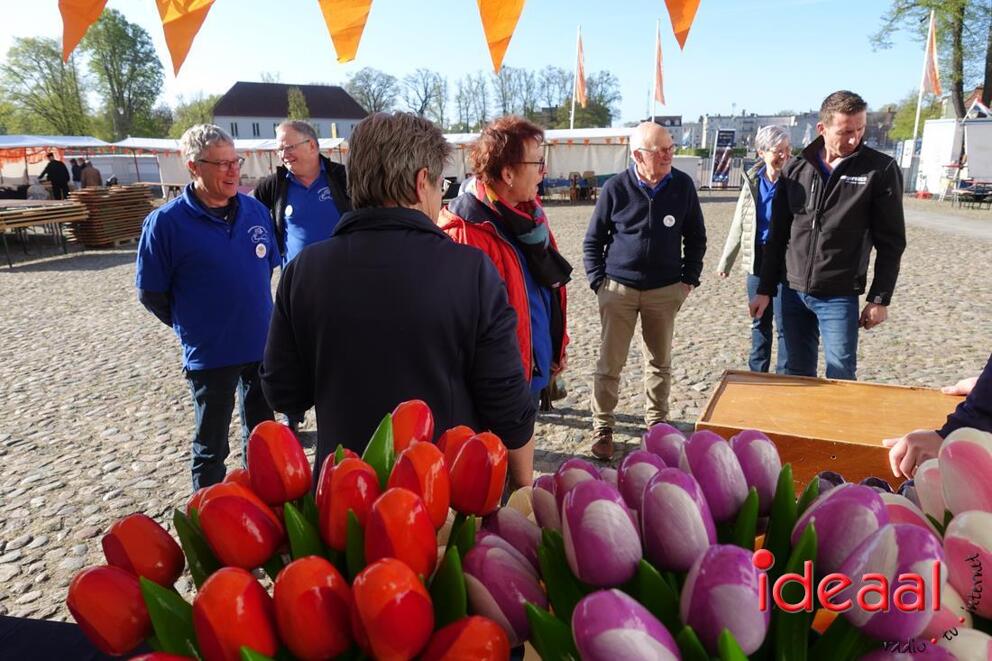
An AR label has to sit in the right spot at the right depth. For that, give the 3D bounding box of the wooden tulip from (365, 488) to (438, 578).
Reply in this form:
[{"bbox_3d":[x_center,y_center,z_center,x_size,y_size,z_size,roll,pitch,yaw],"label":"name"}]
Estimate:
[{"bbox_3d":[-0.073,0.160,0.518,0.054,0.077,0.054,-6,-4,0],"label":"wooden tulip"}]

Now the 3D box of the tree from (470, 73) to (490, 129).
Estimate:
[{"bbox_3d":[-2.171,-29.680,95.682,4.000,15.000,4.000,0,14,0],"label":"tree"}]

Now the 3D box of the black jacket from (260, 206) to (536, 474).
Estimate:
[{"bbox_3d":[-0.204,0.057,1.478,0.550,0.660,0.360,3,16,10],"label":"black jacket"}]

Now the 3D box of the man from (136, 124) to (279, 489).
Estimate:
[{"bbox_3d":[-1.111,0.059,2.629,0.420,1.678,0.560,9,18,31],"label":"man"}]

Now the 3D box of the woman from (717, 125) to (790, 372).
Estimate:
[{"bbox_3d":[1.599,-0.328,3.954,0.530,1.726,0.360,3,16,12],"label":"woman"}]

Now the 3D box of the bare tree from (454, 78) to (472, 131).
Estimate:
[{"bbox_3d":[-5.392,-33.568,104.859,2.900,12.597,2.900,0,15,0],"label":"bare tree"}]

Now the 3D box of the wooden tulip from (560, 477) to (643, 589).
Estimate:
[{"bbox_3d":[0.077,0.147,0.480,0.054,0.077,0.054,-8,-6,0],"label":"wooden tulip"}]

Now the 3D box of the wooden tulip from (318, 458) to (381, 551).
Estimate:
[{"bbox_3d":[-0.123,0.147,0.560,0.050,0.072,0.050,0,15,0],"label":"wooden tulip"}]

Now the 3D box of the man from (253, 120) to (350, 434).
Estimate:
[{"bbox_3d":[-1.086,-0.246,3.749,0.560,1.770,0.360,-3,14,-10],"label":"man"}]

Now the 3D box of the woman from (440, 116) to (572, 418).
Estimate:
[{"bbox_3d":[0.057,0.109,2.414,0.420,1.696,0.500,6,16,21],"label":"woman"}]

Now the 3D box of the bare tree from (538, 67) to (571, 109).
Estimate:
[{"bbox_3d":[9.419,-34.271,104.666,5.300,14.056,5.300,0,15,0],"label":"bare tree"}]

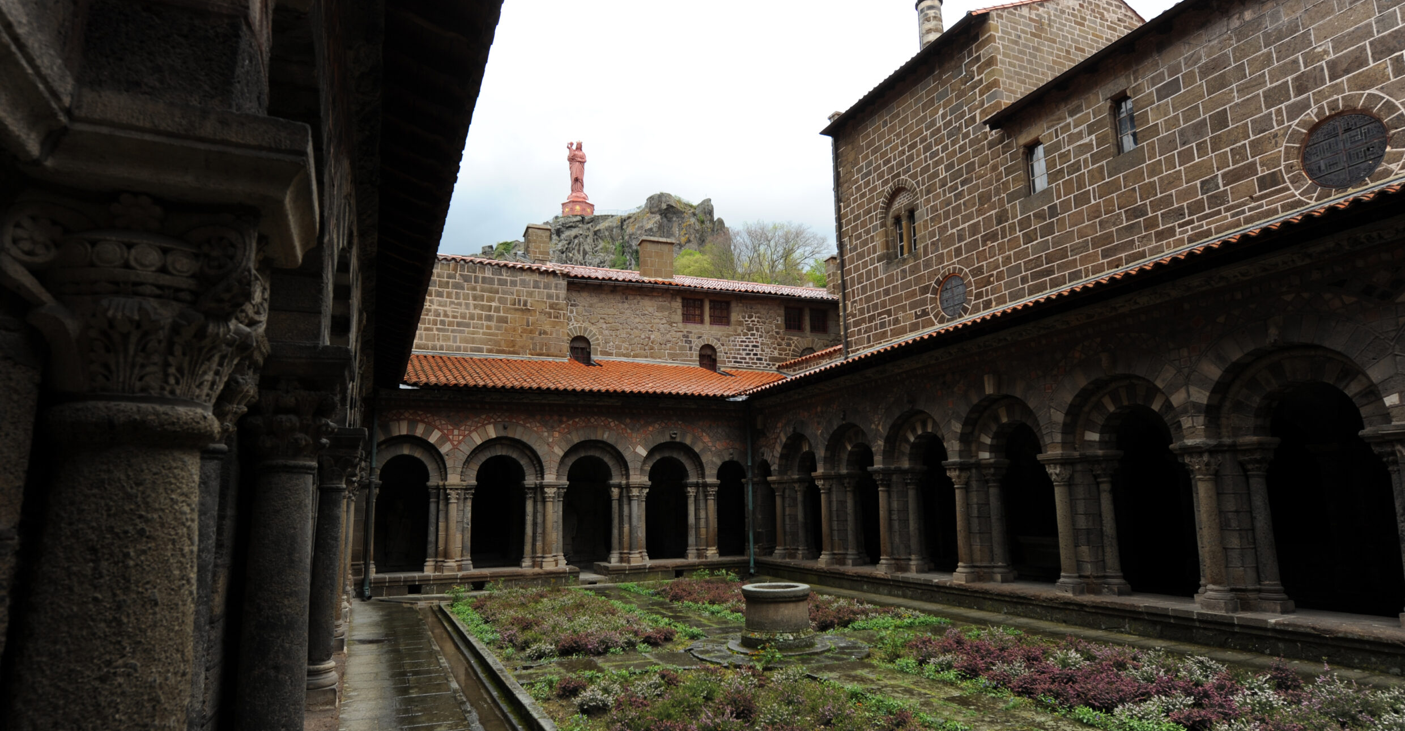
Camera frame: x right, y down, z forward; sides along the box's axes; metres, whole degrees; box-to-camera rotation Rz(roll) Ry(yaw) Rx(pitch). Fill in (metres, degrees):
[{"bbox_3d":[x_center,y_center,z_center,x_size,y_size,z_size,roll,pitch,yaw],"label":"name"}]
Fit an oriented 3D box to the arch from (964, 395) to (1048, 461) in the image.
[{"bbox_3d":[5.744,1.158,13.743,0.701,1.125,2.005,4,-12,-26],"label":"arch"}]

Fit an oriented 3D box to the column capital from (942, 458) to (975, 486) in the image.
[{"bbox_3d":[4.984,2.107,14.500,0.424,0.489,0.424,4,-12,-26],"label":"column capital"}]

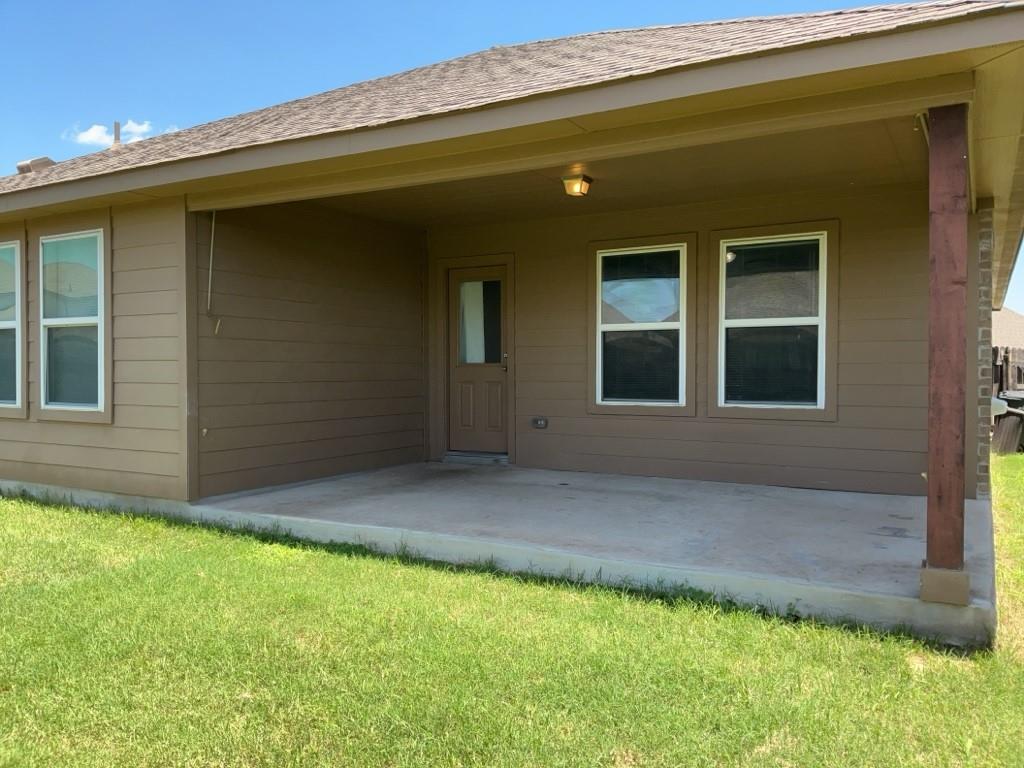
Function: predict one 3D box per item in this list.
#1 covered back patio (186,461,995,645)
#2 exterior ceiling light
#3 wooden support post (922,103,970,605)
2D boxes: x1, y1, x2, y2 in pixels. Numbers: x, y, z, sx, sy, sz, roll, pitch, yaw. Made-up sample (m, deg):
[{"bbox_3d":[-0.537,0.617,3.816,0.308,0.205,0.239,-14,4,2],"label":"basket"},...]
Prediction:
[{"bbox_3d":[0.592,0.983,6.093,5.265,0.163,3.211,1,1,30],"label":"covered back patio"},{"bbox_3d":[0.506,-1.538,6.285,0.205,0.133,0.205,1,1,30],"label":"exterior ceiling light"},{"bbox_3d":[1.928,-0.126,3.531,0.181,2.157,0.179,1,1,30],"label":"wooden support post"}]

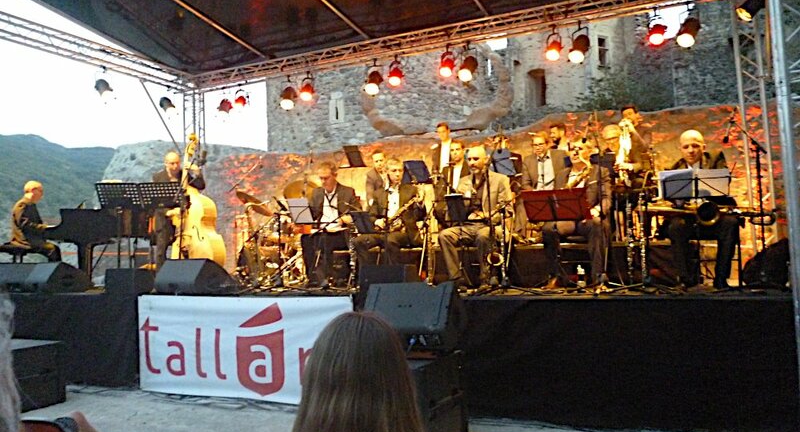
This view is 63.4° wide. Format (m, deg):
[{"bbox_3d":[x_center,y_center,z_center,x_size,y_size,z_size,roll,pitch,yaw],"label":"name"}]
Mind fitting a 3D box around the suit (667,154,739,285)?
[{"bbox_3d":[2.563,0.038,5.500,0.560,1.100,0.680,-4,-4,24],"label":"suit"}]

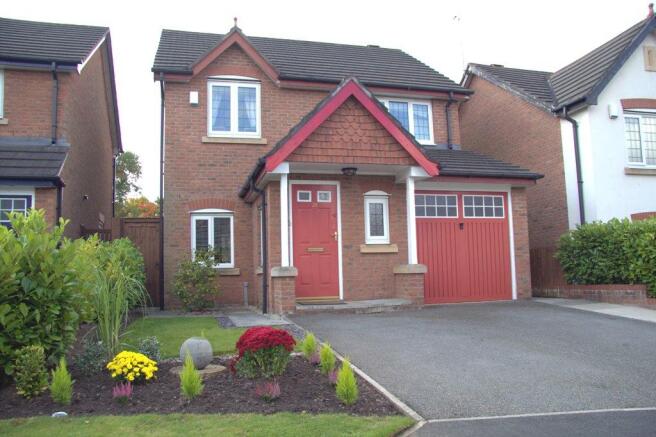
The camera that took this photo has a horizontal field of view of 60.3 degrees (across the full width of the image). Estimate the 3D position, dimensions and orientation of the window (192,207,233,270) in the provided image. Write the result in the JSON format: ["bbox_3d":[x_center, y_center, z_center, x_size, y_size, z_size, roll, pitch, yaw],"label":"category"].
[{"bbox_3d":[-2.494,0.442,12.208,0.919,1.279,0.100,0,-5,-16],"label":"window"}]

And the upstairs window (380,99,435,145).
[{"bbox_3d":[1.783,-2.356,13.658,1.650,1.060,0.100,0,-6,-16],"label":"upstairs window"}]

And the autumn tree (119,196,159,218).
[{"bbox_3d":[-9.683,1.272,28.845,3.600,4.828,3.600,0,-5,-16],"label":"autumn tree"}]

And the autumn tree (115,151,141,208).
[{"bbox_3d":[-9.489,0.194,23.402,3.400,6.212,3.400,0,-6,-16],"label":"autumn tree"}]

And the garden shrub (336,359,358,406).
[{"bbox_3d":[0.151,1.259,4.386,0.170,0.352,0.170,-2,-5,0],"label":"garden shrub"}]

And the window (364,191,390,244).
[{"bbox_3d":[0.884,-0.013,10.200,0.468,0.960,0.100,0,-5,-16],"label":"window"}]

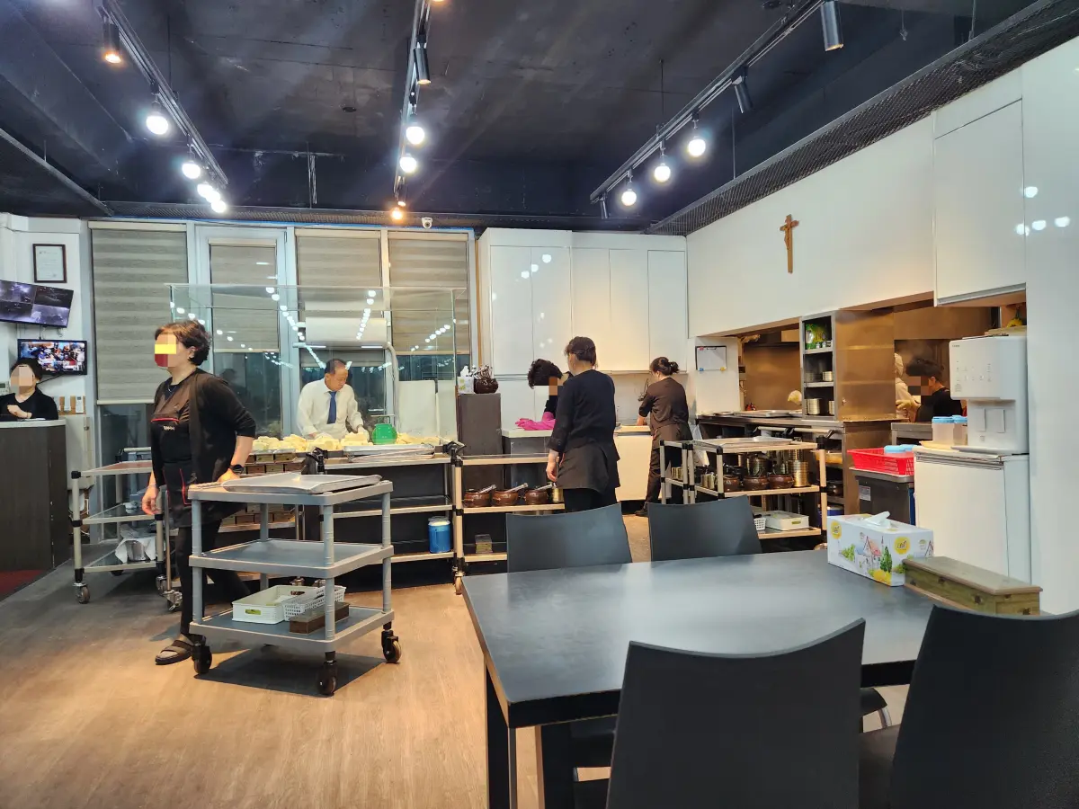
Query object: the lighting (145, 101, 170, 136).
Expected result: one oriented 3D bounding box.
[{"bbox_3d":[-2.166,-1.621,4.059,0.120,0.180,0.120,-2,1,-14],"label":"lighting"}]

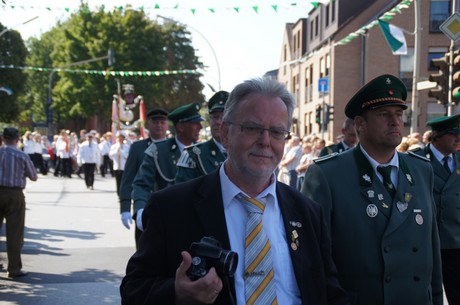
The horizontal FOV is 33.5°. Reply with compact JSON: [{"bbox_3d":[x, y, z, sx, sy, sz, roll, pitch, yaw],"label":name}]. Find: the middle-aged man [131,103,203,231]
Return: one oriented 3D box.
[{"bbox_3d":[-0.451,0.592,5.900,0.580,1.890,0.420,1,1,-41],"label":"middle-aged man"}]

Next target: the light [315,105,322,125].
[{"bbox_3d":[3.941,-1.675,34.000,0.280,0.920,0.360,3,1,35],"label":"light"}]

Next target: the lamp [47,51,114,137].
[{"bbox_3d":[-6.942,-1.949,35.300,3.300,5.650,0.450,2,1,18],"label":"lamp"}]

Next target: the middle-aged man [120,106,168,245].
[{"bbox_3d":[-0.689,0.580,6.800,0.580,1.870,0.420,1,1,-30],"label":"middle-aged man"}]

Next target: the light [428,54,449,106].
[{"bbox_3d":[4.042,-1.392,14.800,0.400,0.930,0.280,2,1,3],"label":"light"}]

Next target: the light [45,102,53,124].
[{"bbox_3d":[-8.287,-1.784,35.000,0.320,0.980,0.360,2,1,-6],"label":"light"}]

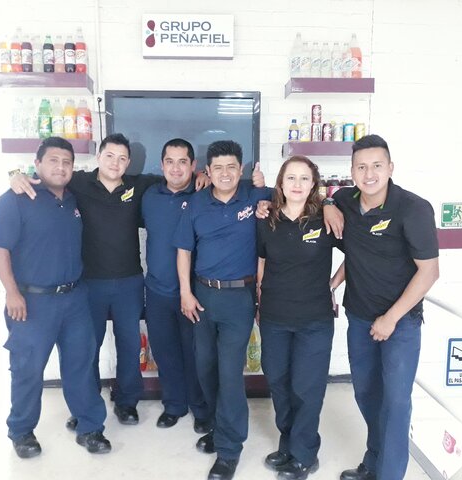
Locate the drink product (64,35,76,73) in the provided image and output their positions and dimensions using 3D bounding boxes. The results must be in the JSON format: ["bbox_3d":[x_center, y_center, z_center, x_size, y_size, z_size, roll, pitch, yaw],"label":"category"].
[{"bbox_3d":[-1.051,-1.198,3.245,0.068,0.236,0.068,0,7,-3],"label":"drink product"}]

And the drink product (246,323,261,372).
[{"bbox_3d":[0.170,0.771,3.596,0.112,0.340,0.112,0,7,-3],"label":"drink product"}]

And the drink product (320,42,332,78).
[{"bbox_3d":[0.628,-1.178,3.296,0.070,0.235,0.070,0,6,-4],"label":"drink product"}]

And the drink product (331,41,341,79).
[{"bbox_3d":[0.710,-1.193,3.348,0.067,0.233,0.067,0,7,-3],"label":"drink product"}]

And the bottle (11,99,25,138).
[{"bbox_3d":[-1.365,-0.779,3.207,0.085,0.265,0.085,0,6,-4],"label":"bottle"}]

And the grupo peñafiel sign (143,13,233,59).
[{"bbox_3d":[-0.291,-1.390,3.424,0.625,0.285,0.060,0,7,-3],"label":"grupo peñafiel sign"}]

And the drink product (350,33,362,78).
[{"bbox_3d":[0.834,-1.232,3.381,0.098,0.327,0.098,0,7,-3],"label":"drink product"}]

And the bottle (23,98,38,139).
[{"bbox_3d":[-1.315,-0.798,3.275,0.086,0.268,0.086,0,6,-3],"label":"bottle"}]

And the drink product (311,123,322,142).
[{"bbox_3d":[0.572,-0.711,3.338,0.066,0.122,0.066,0,6,-4],"label":"drink product"}]

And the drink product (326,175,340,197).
[{"bbox_3d":[0.714,-0.341,3.466,0.092,0.210,0.092,0,7,-3],"label":"drink product"}]

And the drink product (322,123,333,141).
[{"bbox_3d":[0.661,-0.727,3.413,0.066,0.122,0.066,0,7,-3],"label":"drink product"}]

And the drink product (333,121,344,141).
[{"bbox_3d":[0.738,-0.729,3.418,0.066,0.124,0.066,0,7,-3],"label":"drink product"}]

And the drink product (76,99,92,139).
[{"bbox_3d":[-0.965,-0.787,3.260,0.086,0.267,0.086,0,7,-3],"label":"drink product"}]

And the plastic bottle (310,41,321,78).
[{"bbox_3d":[0.560,-1.177,3.291,0.070,0.235,0.070,0,6,-4],"label":"plastic bottle"}]

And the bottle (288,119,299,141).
[{"bbox_3d":[0.424,-0.729,3.337,0.068,0.156,0.068,0,7,-3],"label":"bottle"}]

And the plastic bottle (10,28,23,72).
[{"bbox_3d":[-1.360,-1.186,3.172,0.075,0.270,0.075,0,6,-4],"label":"plastic bottle"}]

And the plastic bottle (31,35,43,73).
[{"bbox_3d":[-1.235,-1.183,3.194,0.071,0.242,0.071,0,7,-3],"label":"plastic bottle"}]

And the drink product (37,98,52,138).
[{"bbox_3d":[-1.223,-0.793,3.280,0.088,0.262,0.088,0,6,-3],"label":"drink product"}]

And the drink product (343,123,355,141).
[{"bbox_3d":[0.813,-0.729,3.417,0.067,0.122,0.067,0,7,-3],"label":"drink product"}]

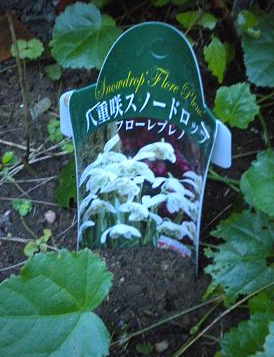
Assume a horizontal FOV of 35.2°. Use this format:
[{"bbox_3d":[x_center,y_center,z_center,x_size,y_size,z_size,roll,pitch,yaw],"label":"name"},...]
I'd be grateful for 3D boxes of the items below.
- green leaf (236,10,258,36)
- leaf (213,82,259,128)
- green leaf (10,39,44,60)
[{"bbox_3d":[0.107,-0.150,0.420,0.020,0.008,0.026,0,86,9],"label":"green leaf"},{"bbox_3d":[0.071,-0.053,0.315,0.029,0.010,0.032,0,72,0],"label":"leaf"},{"bbox_3d":[-0.097,-0.115,0.385,0.026,0.006,0.022,0,56,0],"label":"green leaf"}]

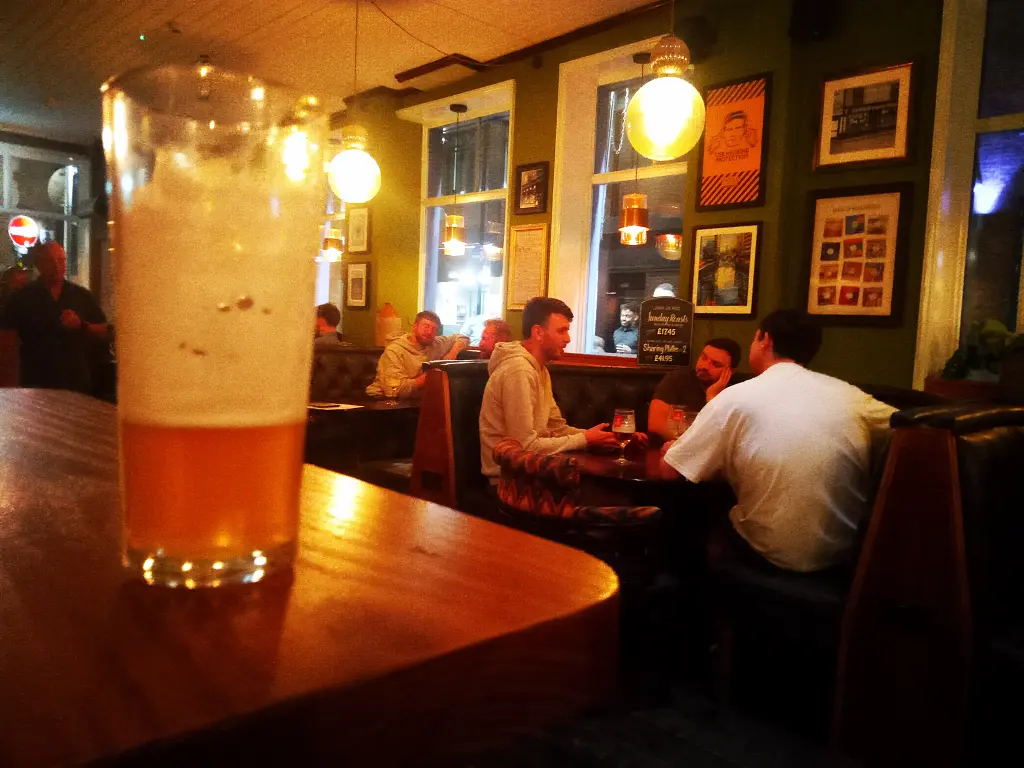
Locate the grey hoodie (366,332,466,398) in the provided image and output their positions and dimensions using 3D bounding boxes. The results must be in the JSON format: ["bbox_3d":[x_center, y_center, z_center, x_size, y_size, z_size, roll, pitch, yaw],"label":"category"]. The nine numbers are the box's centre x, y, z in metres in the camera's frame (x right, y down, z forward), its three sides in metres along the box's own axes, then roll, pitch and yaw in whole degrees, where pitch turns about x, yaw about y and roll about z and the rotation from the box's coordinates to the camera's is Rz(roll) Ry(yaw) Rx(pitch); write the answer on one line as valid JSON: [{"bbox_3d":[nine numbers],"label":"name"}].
[{"bbox_3d":[-0.600,-0.046,5.200,0.620,0.600,0.450,2,5,-8],"label":"grey hoodie"}]

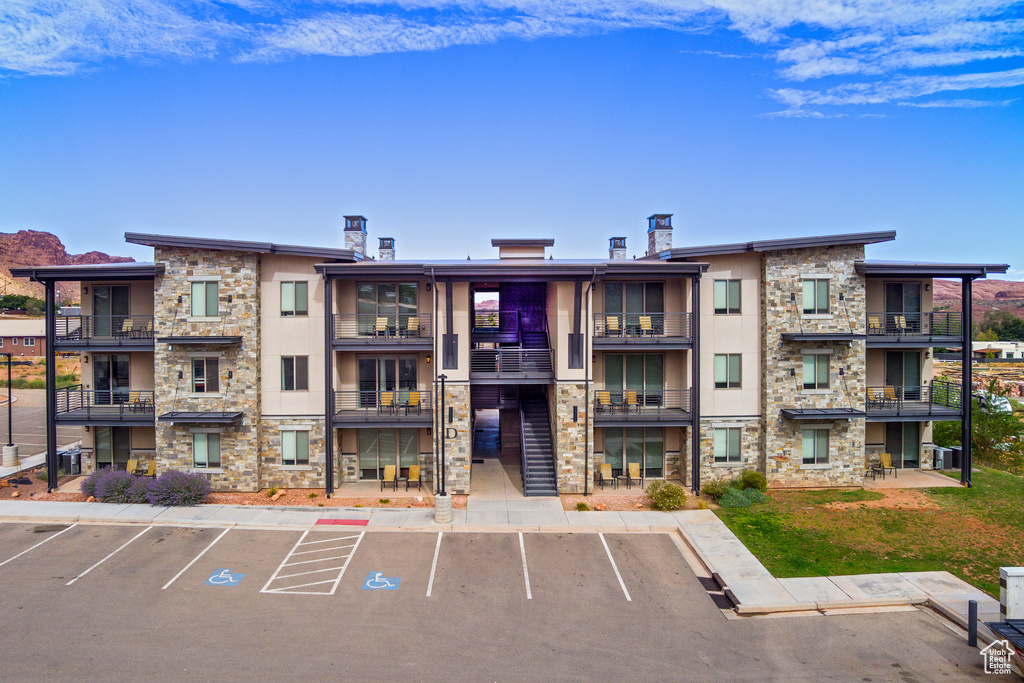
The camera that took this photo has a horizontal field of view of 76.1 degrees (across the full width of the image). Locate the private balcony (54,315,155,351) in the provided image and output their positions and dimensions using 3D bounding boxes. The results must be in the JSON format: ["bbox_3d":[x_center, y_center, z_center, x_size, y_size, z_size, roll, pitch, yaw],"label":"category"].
[{"bbox_3d":[-16.998,-0.398,28.300,4.200,1.500,2.000,0,2,-1],"label":"private balcony"}]

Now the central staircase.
[{"bbox_3d":[1.184,4.505,28.900,1.400,3.600,4.500,0,2,-1],"label":"central staircase"}]

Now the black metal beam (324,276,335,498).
[{"bbox_3d":[-7.523,1.898,27.000,0.310,9.100,0.310,0,2,-1],"label":"black metal beam"}]

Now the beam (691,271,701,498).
[{"bbox_3d":[7.507,1.827,26.756,0.330,8.809,0.320,0,2,-1],"label":"beam"}]

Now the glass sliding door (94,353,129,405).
[{"bbox_3d":[-18.986,1.805,31.100,1.740,2.420,0.120,0,2,-1],"label":"glass sliding door"}]

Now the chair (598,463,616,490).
[{"bbox_3d":[4.084,5.777,27.839,0.600,0.940,0.690,0,2,-1],"label":"chair"}]

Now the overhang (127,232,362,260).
[{"bbox_3d":[-11.500,-4.100,28.800,9.900,1.150,2.000,0,2,-1],"label":"overhang"}]

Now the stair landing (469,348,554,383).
[{"bbox_3d":[0.022,1.060,28.650,3.600,1.470,1.500,0,2,-1],"label":"stair landing"}]

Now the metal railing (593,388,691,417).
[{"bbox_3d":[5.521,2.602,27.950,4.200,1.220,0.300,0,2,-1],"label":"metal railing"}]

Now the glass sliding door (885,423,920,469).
[{"bbox_3d":[18.167,4.772,30.400,1.680,2.330,0.150,0,2,-1],"label":"glass sliding door"}]

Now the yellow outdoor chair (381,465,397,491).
[{"bbox_3d":[-5.243,5.856,28.050,0.620,0.970,0.700,0,2,-1],"label":"yellow outdoor chair"}]

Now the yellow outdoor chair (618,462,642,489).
[{"bbox_3d":[5.314,5.823,28.200,0.620,0.960,0.700,0,2,-1],"label":"yellow outdoor chair"}]

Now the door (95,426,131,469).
[{"bbox_3d":[-17.694,4.785,29.060,1.660,2.300,0.120,0,2,-1],"label":"door"}]

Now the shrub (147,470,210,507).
[{"bbox_3d":[-12.947,5.730,25.400,2.250,1.120,1.950,0,2,-1],"label":"shrub"}]

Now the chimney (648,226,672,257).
[{"bbox_3d":[6.885,-4.486,30.344,0.799,1.267,1.250,0,2,-1],"label":"chimney"}]

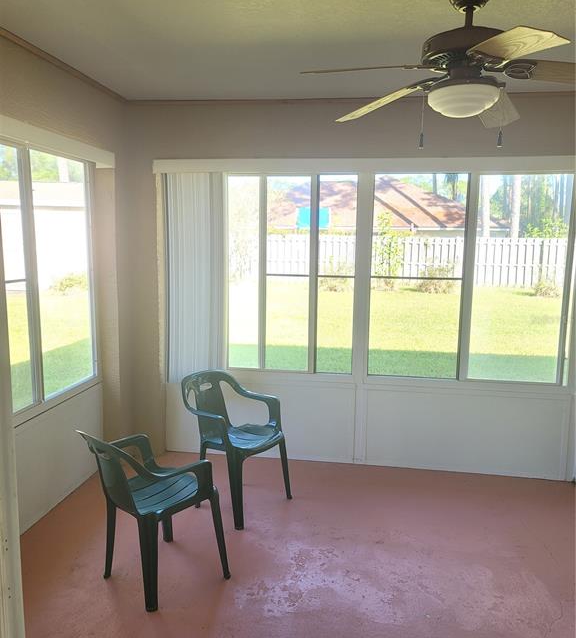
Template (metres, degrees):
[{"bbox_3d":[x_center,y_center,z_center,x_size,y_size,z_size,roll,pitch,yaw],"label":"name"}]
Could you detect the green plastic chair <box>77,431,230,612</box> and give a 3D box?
[{"bbox_3d":[-0.624,0.839,2.538,0.545,0.777,0.562,8,11,42],"label":"green plastic chair"}]

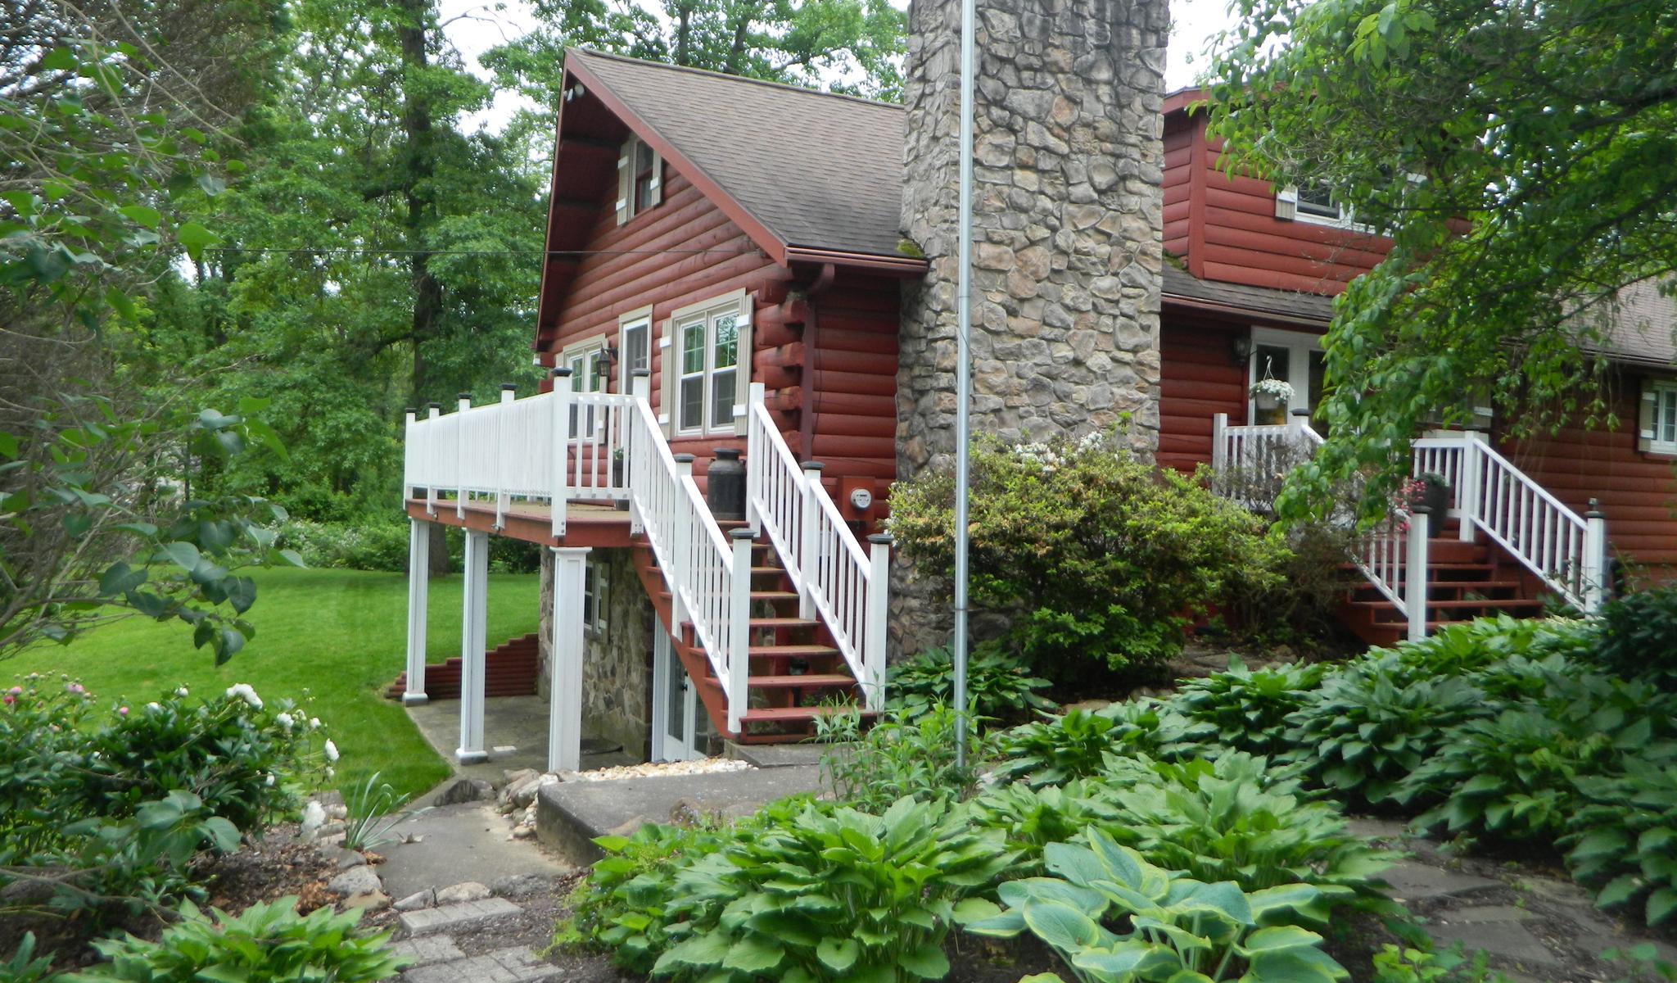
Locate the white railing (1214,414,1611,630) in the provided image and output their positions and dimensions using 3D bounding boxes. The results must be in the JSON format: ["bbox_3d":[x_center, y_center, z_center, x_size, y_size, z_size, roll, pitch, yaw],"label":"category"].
[{"bbox_3d":[5.509,0.290,11.764,2.580,2.040,2.400,1,0,-28],"label":"white railing"}]

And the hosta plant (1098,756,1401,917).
[{"bbox_3d":[1.612,1.270,4.800,1.150,0.510,1.050,1,0,19],"label":"hosta plant"}]

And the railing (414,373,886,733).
[{"bbox_3d":[-2.769,0.235,12.550,1.740,2.541,10.092,1,1,-28],"label":"railing"}]

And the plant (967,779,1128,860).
[{"bbox_3d":[0.800,1.310,4.720,0.680,0.380,0.650,1,0,0],"label":"plant"}]

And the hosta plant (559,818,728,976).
[{"bbox_3d":[-0.718,1.430,4.500,0.660,0.430,0.660,1,0,-9],"label":"hosta plant"}]

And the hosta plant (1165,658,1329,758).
[{"bbox_3d":[2.318,1.201,6.900,0.930,0.500,0.900,1,0,19],"label":"hosta plant"}]

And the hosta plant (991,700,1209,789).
[{"bbox_3d":[1.380,1.310,6.400,1.120,0.400,0.950,1,0,0],"label":"hosta plant"}]

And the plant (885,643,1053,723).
[{"bbox_3d":[0.960,1.386,9.100,1.250,0.490,1.100,1,0,6],"label":"plant"}]

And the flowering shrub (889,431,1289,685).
[{"bbox_3d":[1.970,0.490,9.350,3.050,1.900,1.900,1,1,-28],"label":"flowering shrub"}]

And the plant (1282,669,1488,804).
[{"bbox_3d":[2.778,1.190,6.150,1.050,0.530,1.000,1,0,24],"label":"plant"}]

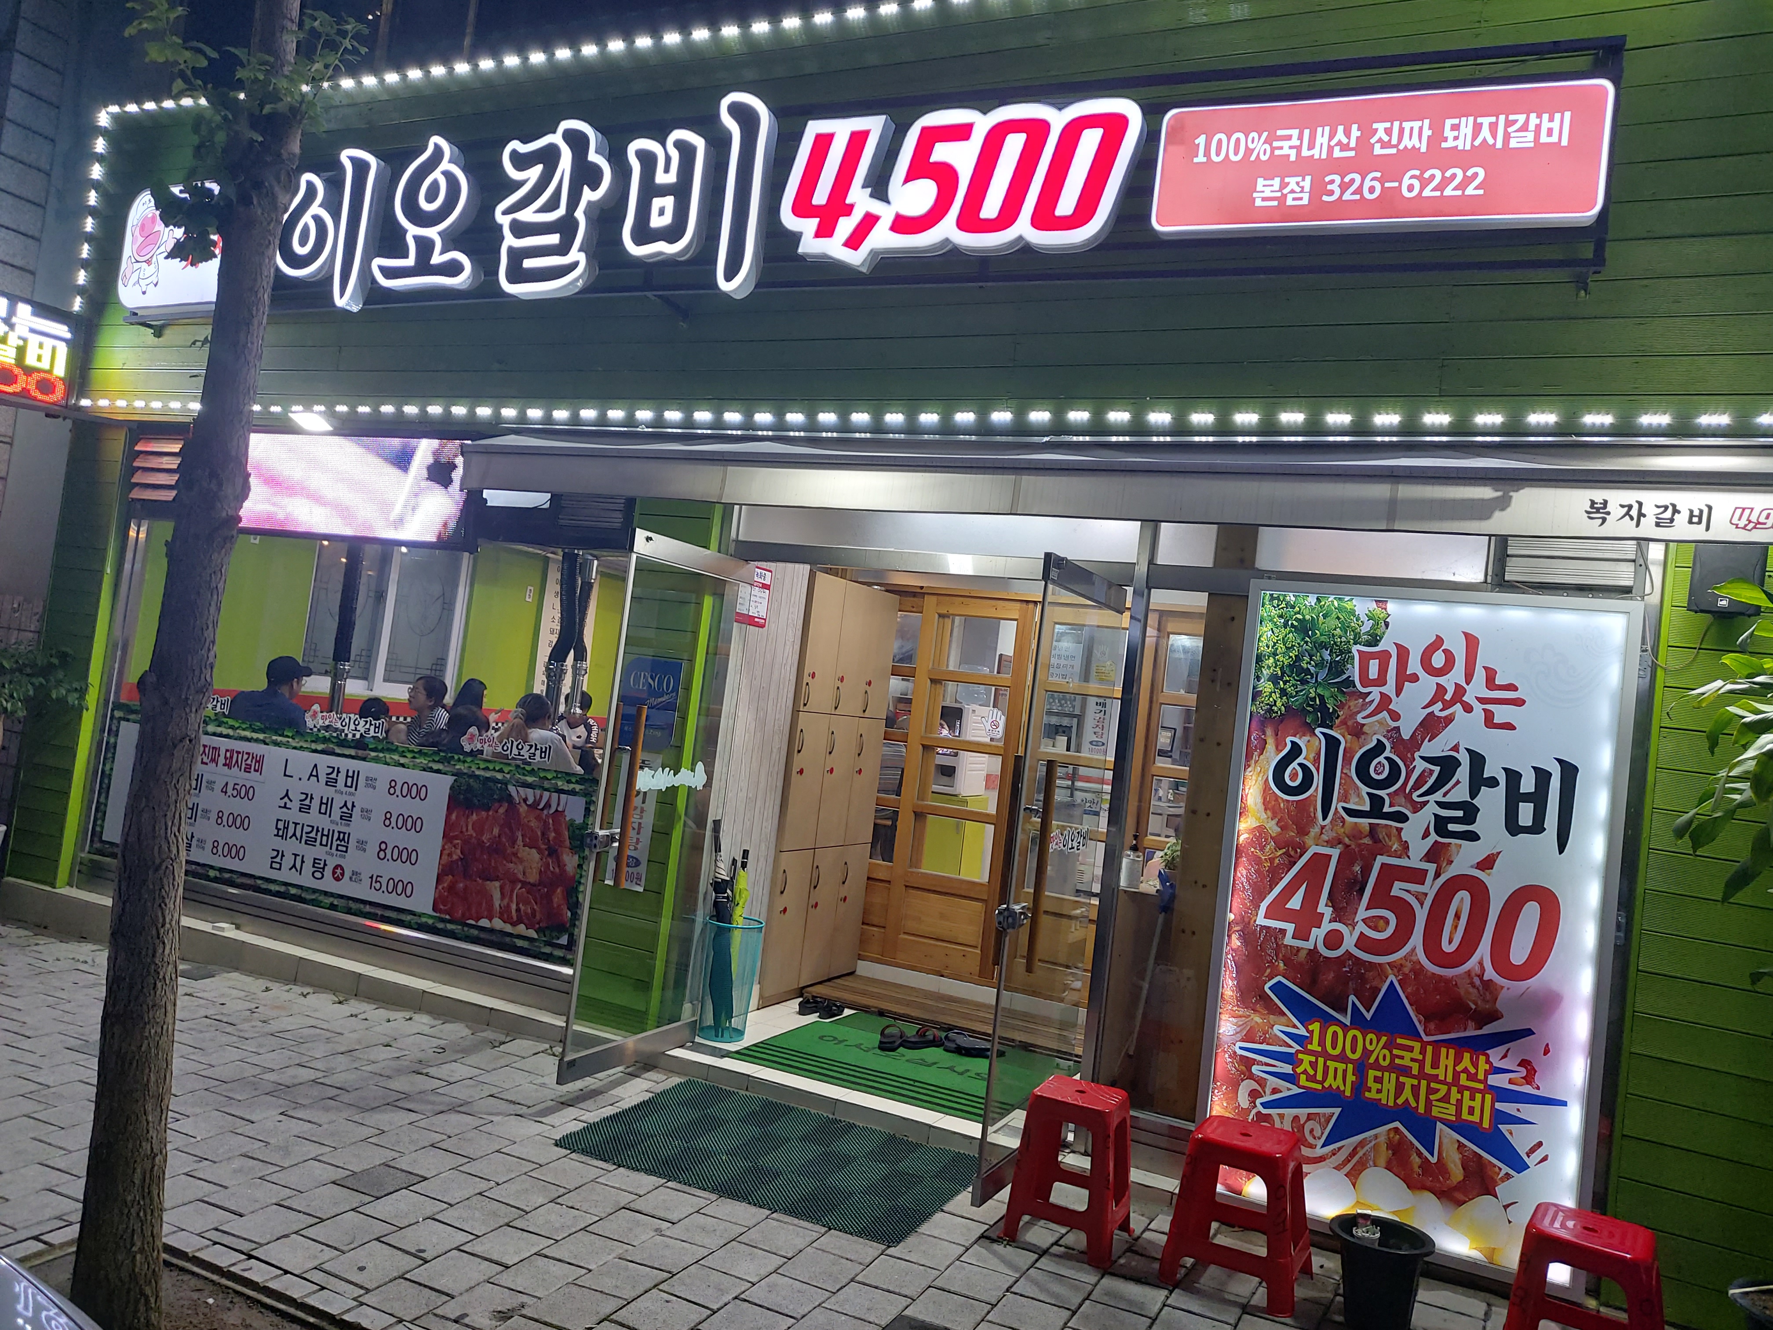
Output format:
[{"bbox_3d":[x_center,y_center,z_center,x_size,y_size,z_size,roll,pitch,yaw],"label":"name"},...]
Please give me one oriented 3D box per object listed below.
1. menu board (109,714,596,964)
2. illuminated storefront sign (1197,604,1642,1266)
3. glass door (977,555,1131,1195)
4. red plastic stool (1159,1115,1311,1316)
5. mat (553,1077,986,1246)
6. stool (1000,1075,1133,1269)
[{"bbox_3d":[-2.901,0.792,6.513,3.410,0.842,0.020,6,-3,25],"label":"menu board"},{"bbox_3d":[1.712,0.818,4.210,1.198,2.131,0.152,6,-3,25],"label":"illuminated storefront sign"},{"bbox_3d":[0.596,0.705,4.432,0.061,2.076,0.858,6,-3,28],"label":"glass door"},{"bbox_3d":[1.076,1.632,3.854,0.335,0.444,0.320,6,-3,25],"label":"red plastic stool"},{"bbox_3d":[-0.393,1.733,4.588,1.330,0.016,0.893,4,-1,25],"label":"mat"},{"bbox_3d":[0.604,1.593,4.076,0.330,0.447,0.315,6,-3,25],"label":"stool"}]

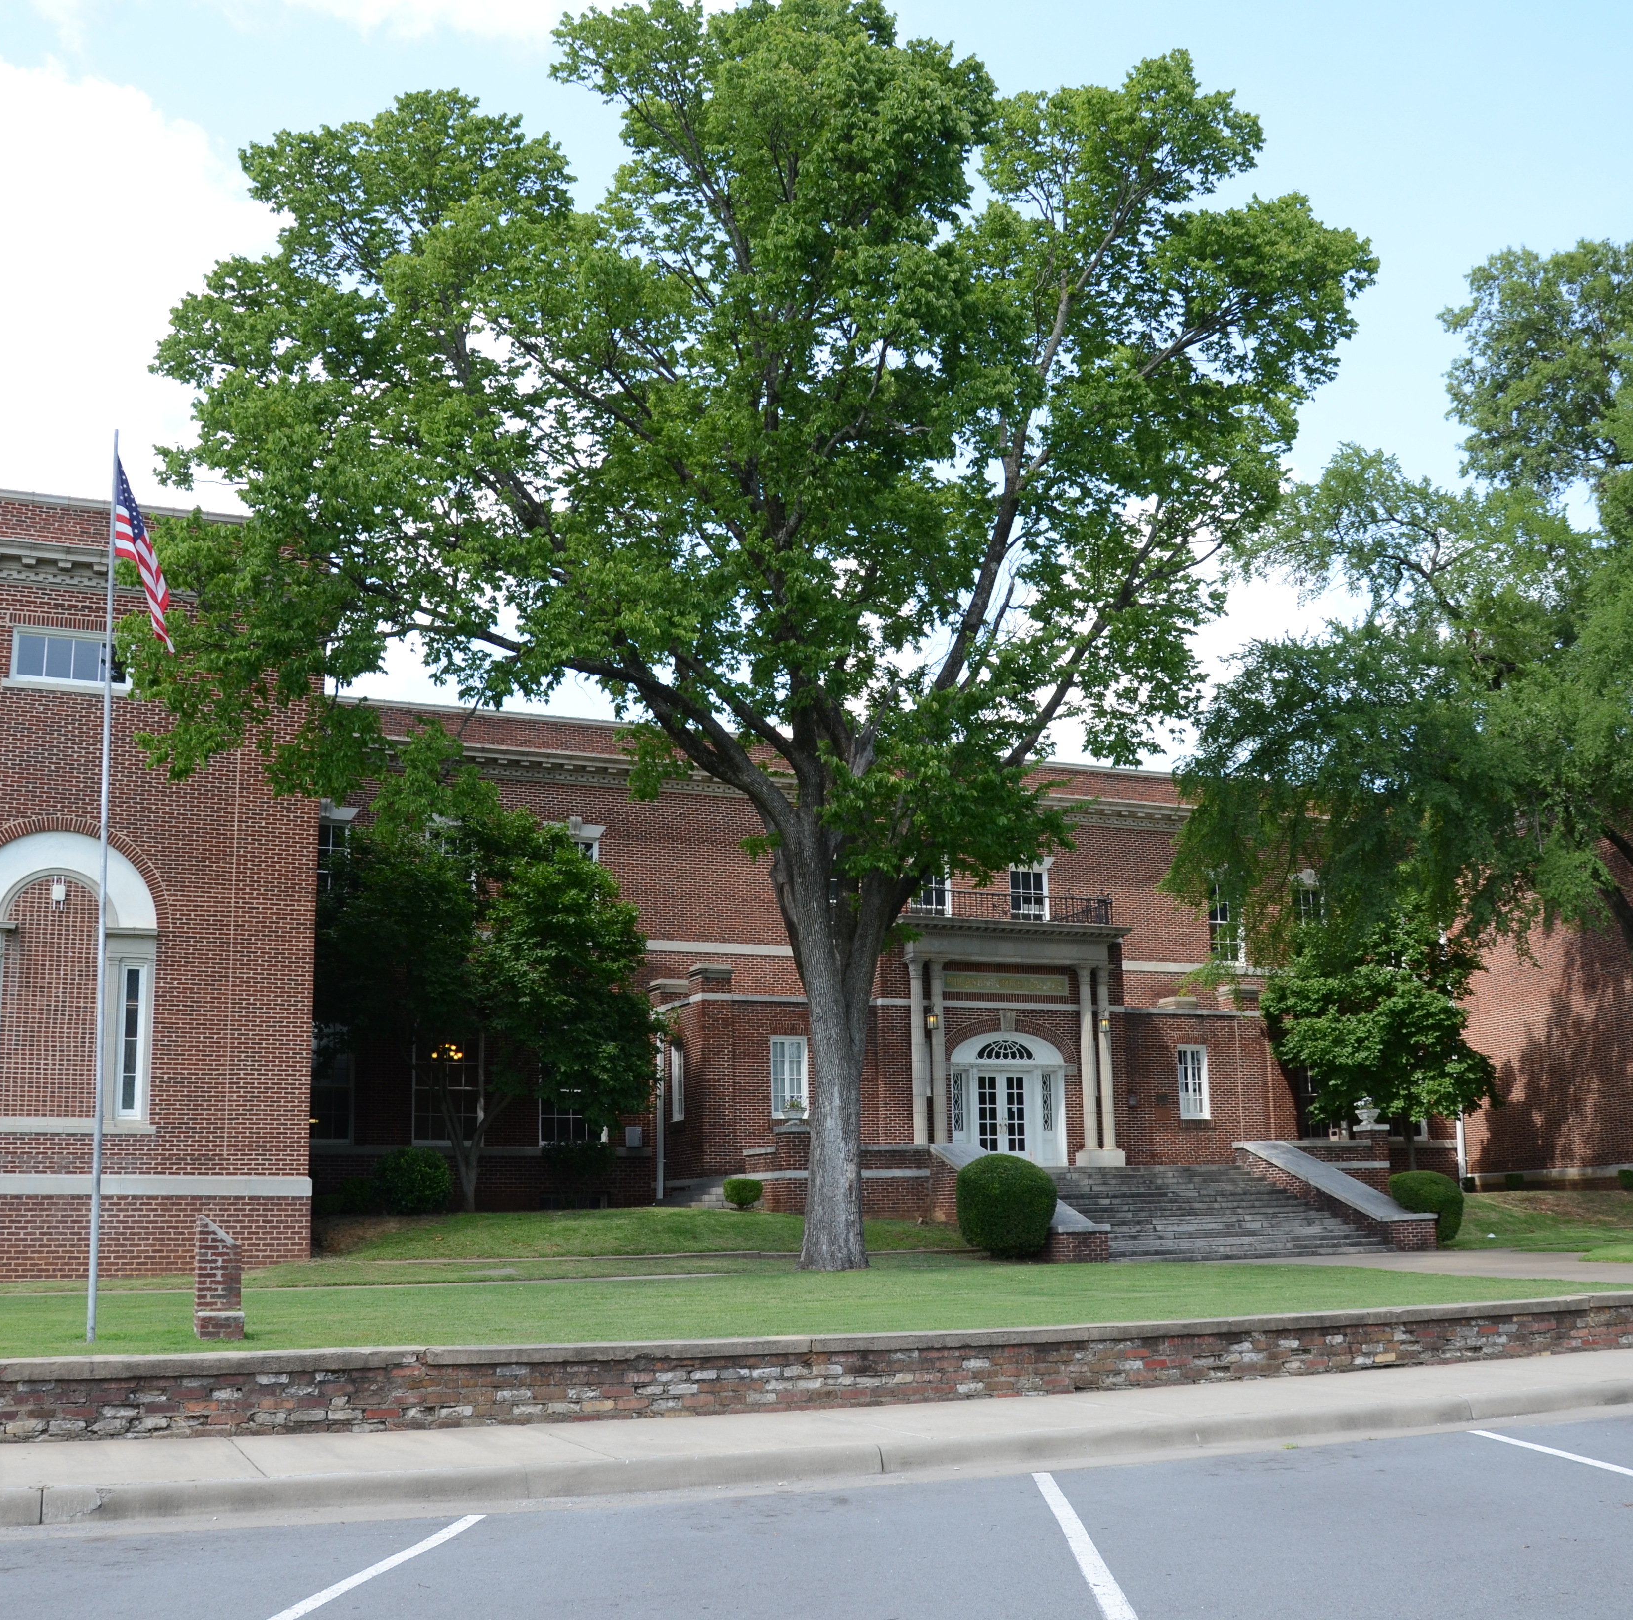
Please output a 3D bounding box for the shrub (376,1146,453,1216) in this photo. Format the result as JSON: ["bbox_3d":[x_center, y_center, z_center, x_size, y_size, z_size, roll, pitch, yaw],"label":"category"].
[{"bbox_3d":[-7.934,7.315,36.223,1.420,1.360,1.400,4,-13,-24],"label":"shrub"}]

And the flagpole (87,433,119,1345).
[{"bbox_3d":[-6.922,0.552,17.700,0.100,9.061,0.100,2,-12,-24],"label":"flagpole"}]

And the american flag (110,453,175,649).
[{"bbox_3d":[-6.798,-2.589,18.447,0.680,2.050,0.420,4,-13,-24],"label":"american flag"}]

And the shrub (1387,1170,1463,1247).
[{"bbox_3d":[11.747,7.662,35.263,1.400,1.450,1.400,4,-13,-24],"label":"shrub"}]

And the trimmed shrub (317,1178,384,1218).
[{"bbox_3d":[-9.054,7.545,35.661,1.500,0.800,1.100,4,-13,-24],"label":"trimmed shrub"}]

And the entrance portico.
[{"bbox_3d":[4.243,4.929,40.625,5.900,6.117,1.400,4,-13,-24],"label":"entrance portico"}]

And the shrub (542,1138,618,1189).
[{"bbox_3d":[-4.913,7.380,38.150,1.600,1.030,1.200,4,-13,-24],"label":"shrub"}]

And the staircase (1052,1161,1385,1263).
[{"bbox_3d":[6.823,7.429,34.109,6.150,1.630,4.400,4,-13,-24],"label":"staircase"}]

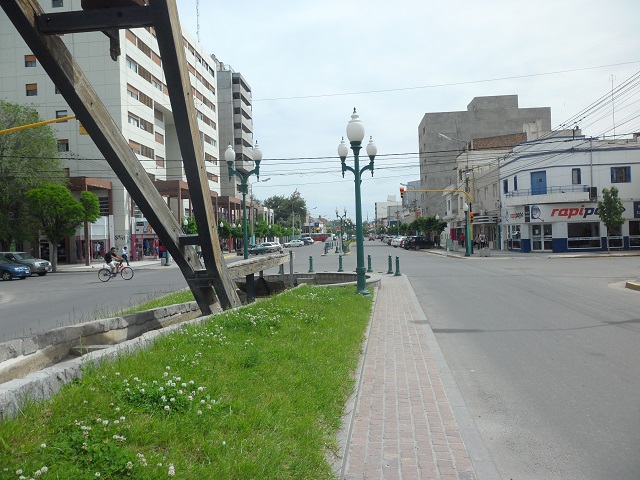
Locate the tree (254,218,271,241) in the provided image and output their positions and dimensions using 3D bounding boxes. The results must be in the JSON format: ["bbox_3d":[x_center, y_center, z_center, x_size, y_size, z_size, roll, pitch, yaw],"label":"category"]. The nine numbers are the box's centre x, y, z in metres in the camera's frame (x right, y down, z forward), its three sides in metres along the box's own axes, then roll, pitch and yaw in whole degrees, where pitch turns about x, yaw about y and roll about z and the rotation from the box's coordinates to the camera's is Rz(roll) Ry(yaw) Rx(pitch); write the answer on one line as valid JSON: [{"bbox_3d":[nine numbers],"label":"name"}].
[{"bbox_3d":[-8.943,-0.790,77.413,2.480,5.090,2.480,-2,0,5],"label":"tree"}]

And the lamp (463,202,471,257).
[{"bbox_3d":[11.324,-0.814,38.528,0.420,4.120,0.420,-2,0,5],"label":"lamp"}]

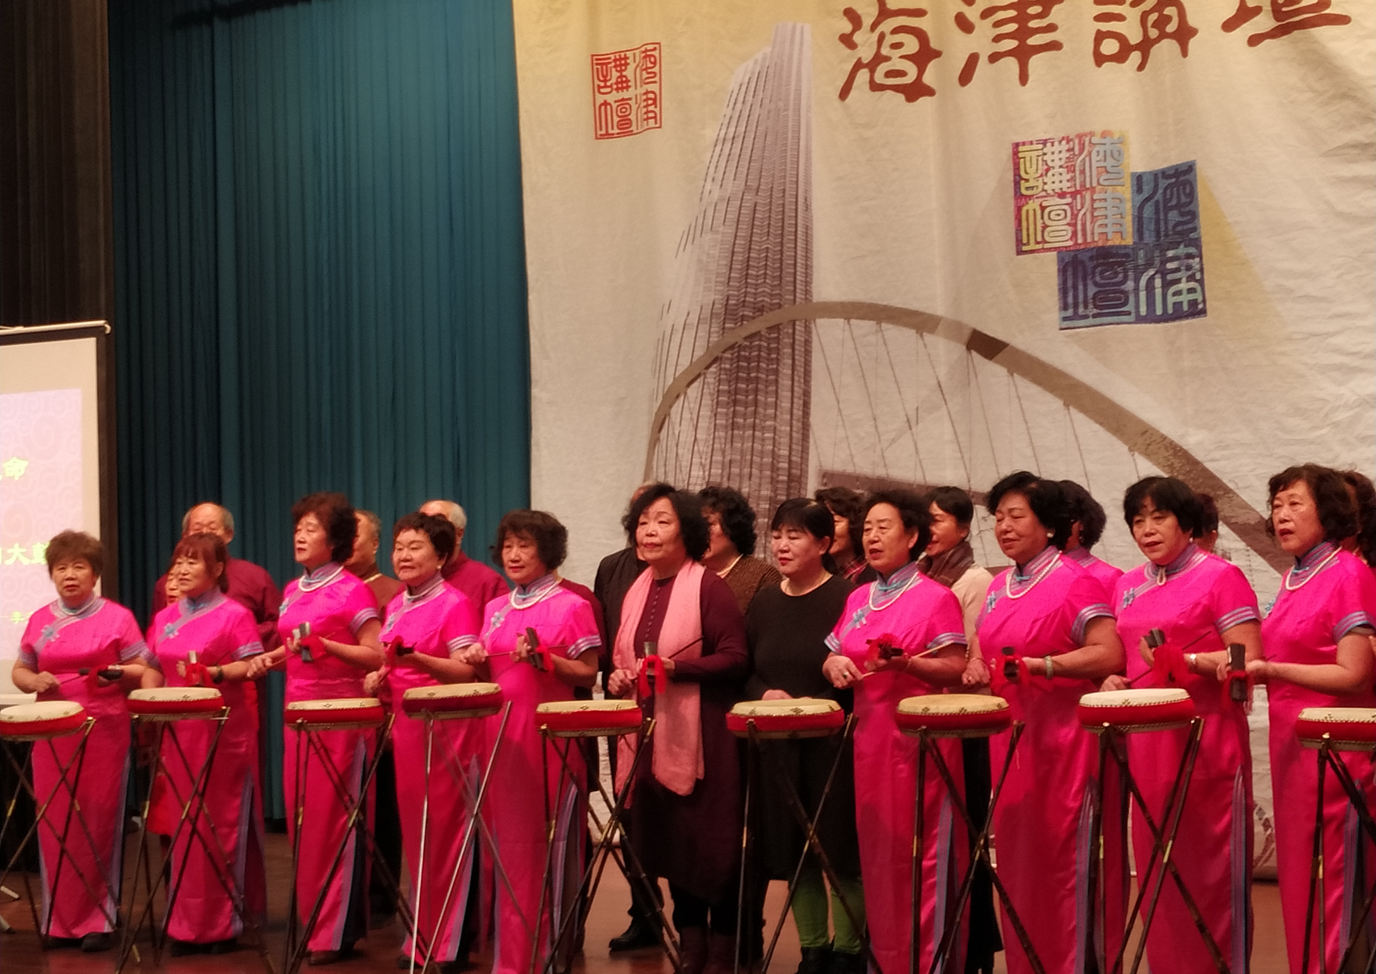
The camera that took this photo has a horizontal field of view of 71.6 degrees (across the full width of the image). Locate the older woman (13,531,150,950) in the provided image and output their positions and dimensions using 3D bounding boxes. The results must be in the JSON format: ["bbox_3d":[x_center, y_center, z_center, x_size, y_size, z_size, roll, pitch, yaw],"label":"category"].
[{"bbox_3d":[-2.258,0.948,3.550,0.490,1.580,0.380,-2,-3,-8],"label":"older woman"}]

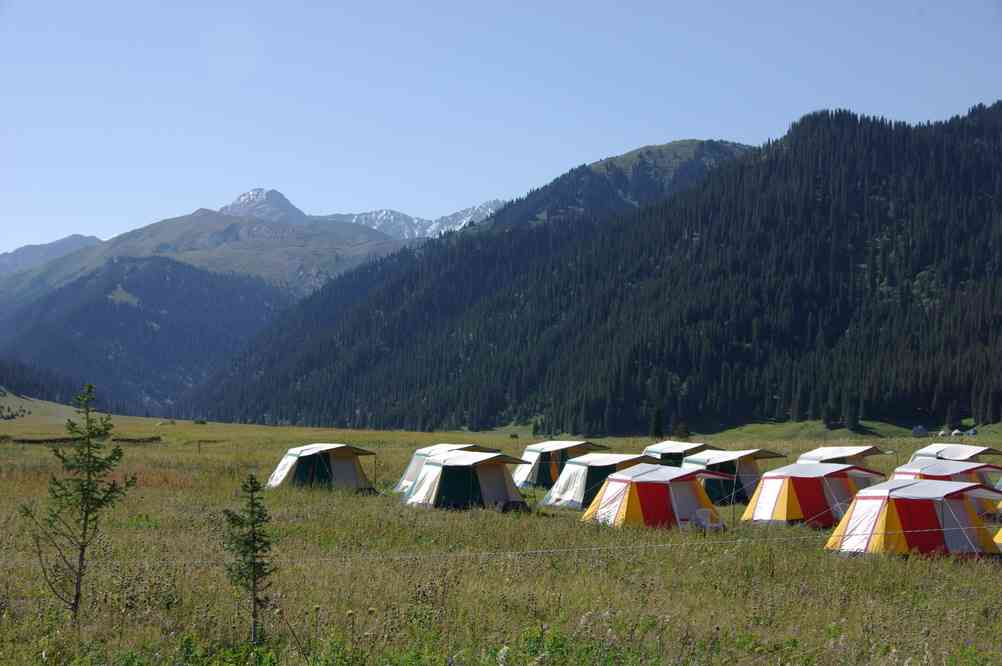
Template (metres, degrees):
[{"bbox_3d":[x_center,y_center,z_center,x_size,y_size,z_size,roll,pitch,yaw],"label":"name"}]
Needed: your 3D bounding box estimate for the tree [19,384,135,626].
[{"bbox_3d":[-5.800,2.360,22.000,1.550,3.250,1.450,0,-2,0],"label":"tree"}]

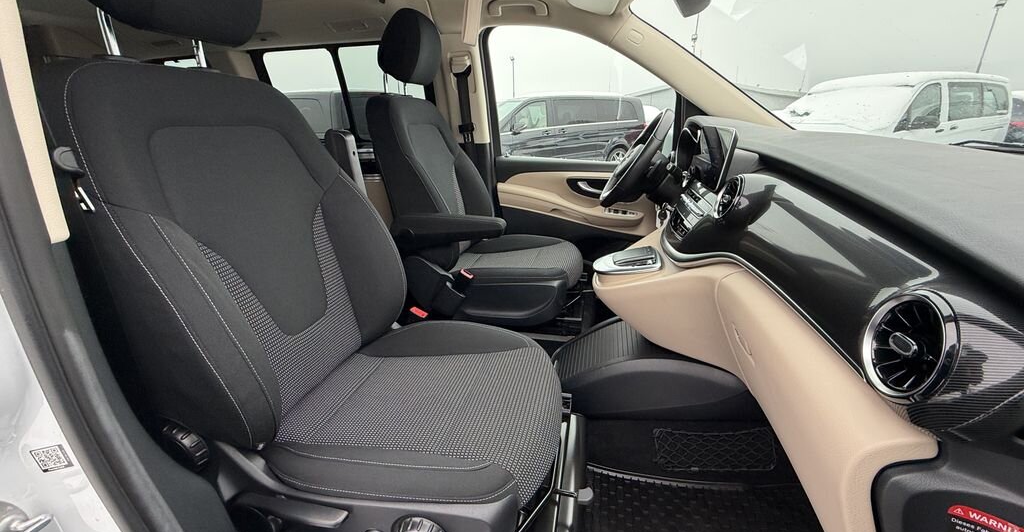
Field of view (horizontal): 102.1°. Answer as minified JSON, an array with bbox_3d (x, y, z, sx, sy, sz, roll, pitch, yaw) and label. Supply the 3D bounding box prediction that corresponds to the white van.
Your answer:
[{"bbox_3d":[5.811,-2.134,6.801,4.950,1.920,1.930,-10,20,-23],"label":"white van"}]

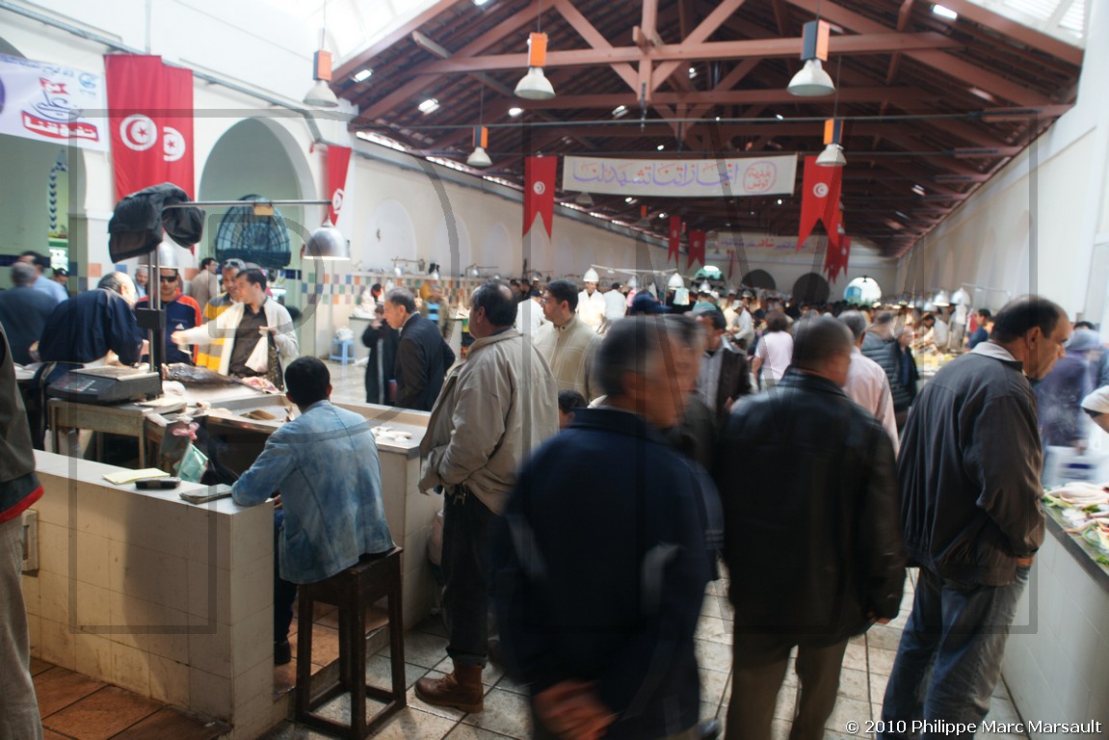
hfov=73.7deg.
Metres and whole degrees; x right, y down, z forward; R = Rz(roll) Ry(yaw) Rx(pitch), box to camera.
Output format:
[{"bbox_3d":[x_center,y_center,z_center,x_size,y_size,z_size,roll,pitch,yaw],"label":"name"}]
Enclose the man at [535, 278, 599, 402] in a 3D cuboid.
[{"bbox_3d":[0.037,0.368,4.307,0.510,1.786,0.320,9,9,38],"label":"man"}]

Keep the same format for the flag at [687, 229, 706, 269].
[{"bbox_3d":[5.650,-4.766,29.500,0.700,1.550,0.060,6,7,21],"label":"flag"}]

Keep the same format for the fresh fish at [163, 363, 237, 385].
[{"bbox_3d":[-2.348,0.035,4.925,0.580,0.110,0.170,5,7,15],"label":"fresh fish"}]

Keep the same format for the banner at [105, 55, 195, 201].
[{"bbox_3d":[-6.048,-3.232,11.000,1.200,2.600,0.150,0,7,-23],"label":"banner"}]

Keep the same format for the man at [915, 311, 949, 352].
[{"bbox_3d":[5.990,-0.159,11.852,0.600,1.580,0.500,3,7,-3],"label":"man"}]

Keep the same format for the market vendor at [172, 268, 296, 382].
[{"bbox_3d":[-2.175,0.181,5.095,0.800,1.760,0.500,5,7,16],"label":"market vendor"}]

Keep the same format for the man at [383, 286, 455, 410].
[{"bbox_3d":[-0.822,0.323,4.447,0.420,1.630,0.500,7,8,30],"label":"man"}]

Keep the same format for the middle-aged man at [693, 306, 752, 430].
[{"bbox_3d":[0.904,0.452,4.348,0.520,1.610,0.340,9,8,37],"label":"middle-aged man"}]

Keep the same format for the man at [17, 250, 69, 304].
[{"bbox_3d":[-4.425,-0.131,6.406,0.360,1.773,0.520,1,7,-18],"label":"man"}]

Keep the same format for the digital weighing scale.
[{"bbox_3d":[-2.231,0.077,3.678,0.350,0.120,0.390,5,7,16],"label":"digital weighing scale"}]

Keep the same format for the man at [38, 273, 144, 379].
[{"bbox_3d":[-2.764,0.208,4.405,0.680,1.600,0.520,0,7,-28],"label":"man"}]

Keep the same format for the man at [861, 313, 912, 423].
[{"bbox_3d":[2.796,0.318,6.336,0.520,1.650,0.360,9,8,38],"label":"man"}]

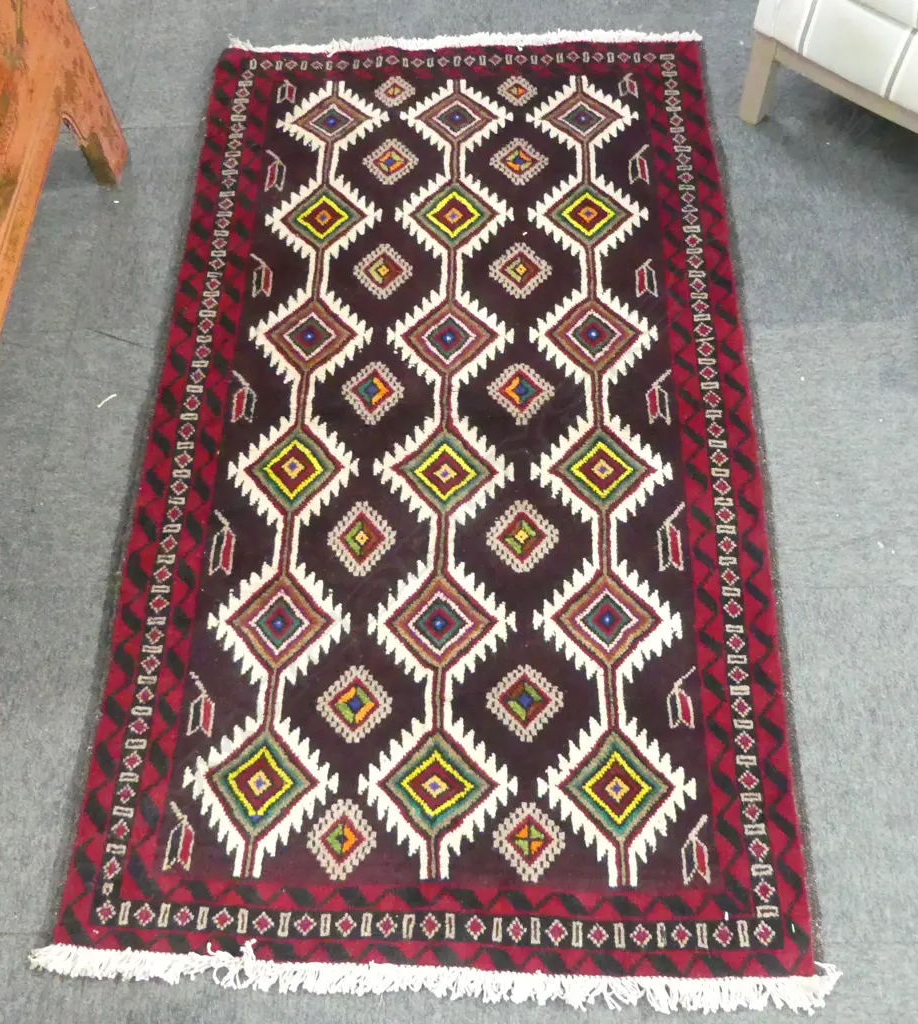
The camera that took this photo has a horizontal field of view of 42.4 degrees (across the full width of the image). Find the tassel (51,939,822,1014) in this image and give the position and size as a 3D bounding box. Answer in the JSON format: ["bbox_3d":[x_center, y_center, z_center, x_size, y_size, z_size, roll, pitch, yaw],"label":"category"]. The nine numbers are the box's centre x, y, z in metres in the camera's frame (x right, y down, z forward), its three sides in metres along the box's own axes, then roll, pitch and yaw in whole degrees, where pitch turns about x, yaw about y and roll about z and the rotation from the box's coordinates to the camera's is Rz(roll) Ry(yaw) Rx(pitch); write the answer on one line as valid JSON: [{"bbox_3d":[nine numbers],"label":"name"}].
[{"bbox_3d":[-0.038,0.581,1.482,1.020,0.020,0.069,1,60,2],"label":"tassel"}]

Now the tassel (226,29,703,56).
[{"bbox_3d":[0.011,-0.948,2.384,0.955,0.018,0.060,-1,59,1],"label":"tassel"}]

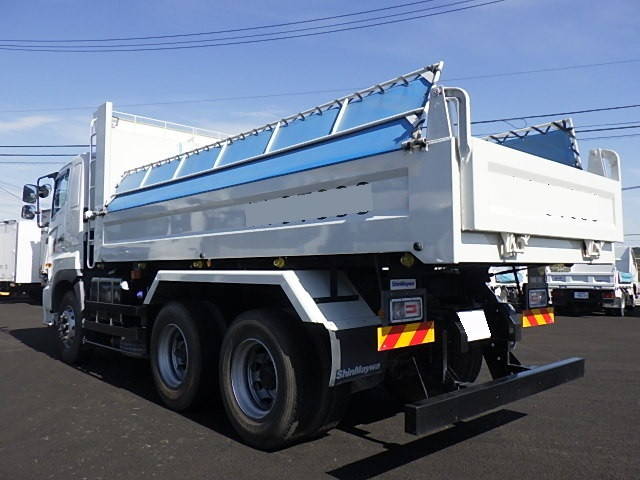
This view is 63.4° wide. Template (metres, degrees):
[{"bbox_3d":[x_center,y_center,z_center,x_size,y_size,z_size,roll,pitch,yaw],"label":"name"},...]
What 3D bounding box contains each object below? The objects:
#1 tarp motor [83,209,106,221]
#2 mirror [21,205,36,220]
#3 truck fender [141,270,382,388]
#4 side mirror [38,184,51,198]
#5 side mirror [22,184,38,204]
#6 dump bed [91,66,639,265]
[{"bbox_3d":[-2.943,-0.333,6.755,0.170,0.130,0.420,2,-4,-42],"label":"tarp motor"},{"bbox_3d":[-4.408,-0.417,7.819,0.090,0.200,0.200,-2,-4,30],"label":"mirror"},{"bbox_3d":[-0.676,0.612,4.348,0.440,0.715,2.820,3,-4,-42],"label":"truck fender"},{"bbox_3d":[-4.268,-0.746,8.032,0.100,0.190,0.160,-2,-4,30],"label":"side mirror"},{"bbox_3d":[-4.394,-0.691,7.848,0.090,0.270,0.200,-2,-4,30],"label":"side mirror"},{"bbox_3d":[-0.235,-0.754,5.438,2.287,2.050,5.470,3,-4,-42],"label":"dump bed"}]

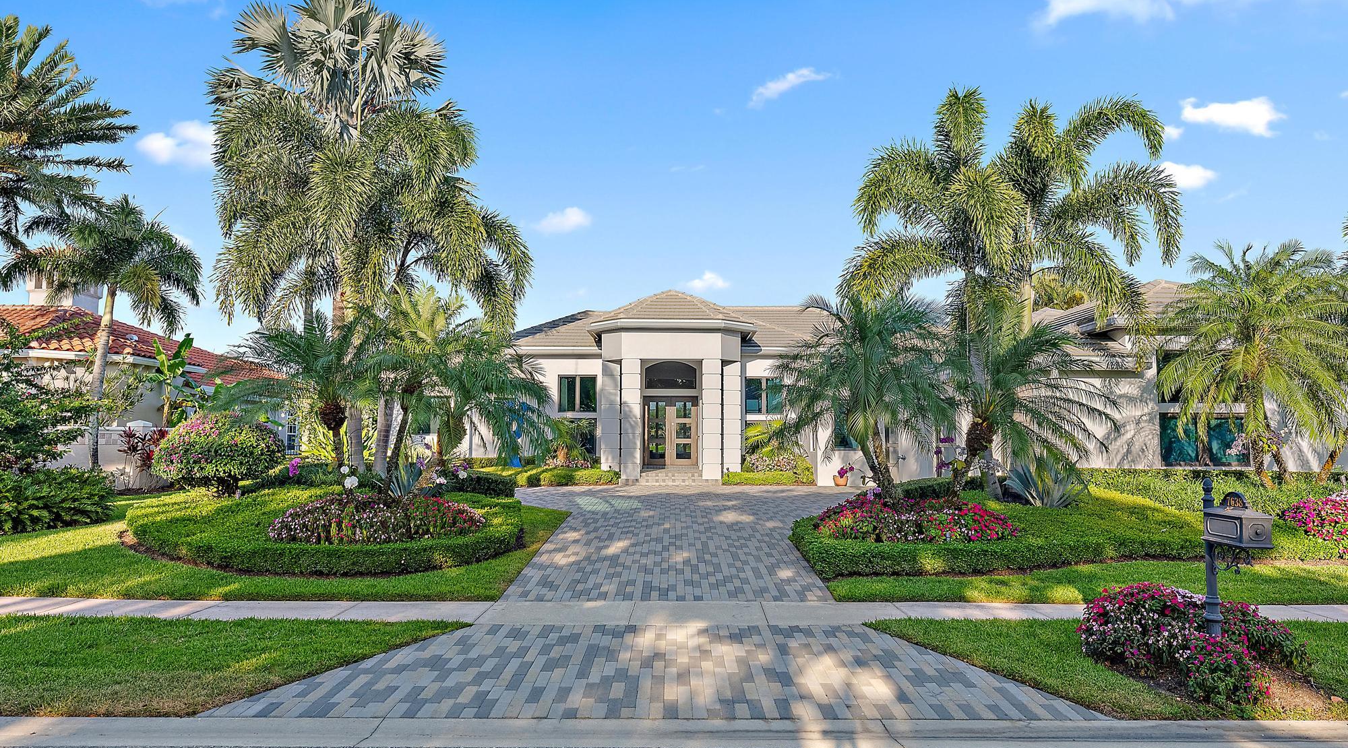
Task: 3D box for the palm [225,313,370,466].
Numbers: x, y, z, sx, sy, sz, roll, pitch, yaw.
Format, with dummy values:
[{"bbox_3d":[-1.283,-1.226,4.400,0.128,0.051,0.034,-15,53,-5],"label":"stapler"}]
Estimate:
[{"bbox_3d":[-7.214,0.537,17.709,3.340,3.510,3.200,0,-4,0],"label":"palm"}]

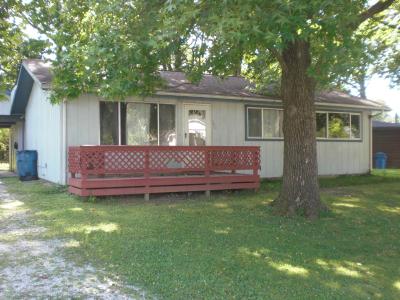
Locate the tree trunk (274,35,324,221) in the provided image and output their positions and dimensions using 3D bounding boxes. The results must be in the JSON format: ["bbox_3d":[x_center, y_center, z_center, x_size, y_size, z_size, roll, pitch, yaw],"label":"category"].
[{"bbox_3d":[1.839,-0.434,8.200,0.900,3.296,0.850,0,-1,12],"label":"tree trunk"}]

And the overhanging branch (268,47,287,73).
[{"bbox_3d":[1.438,-1.680,8.150,0.330,0.480,0.250,0,-1,12],"label":"overhanging branch"}]

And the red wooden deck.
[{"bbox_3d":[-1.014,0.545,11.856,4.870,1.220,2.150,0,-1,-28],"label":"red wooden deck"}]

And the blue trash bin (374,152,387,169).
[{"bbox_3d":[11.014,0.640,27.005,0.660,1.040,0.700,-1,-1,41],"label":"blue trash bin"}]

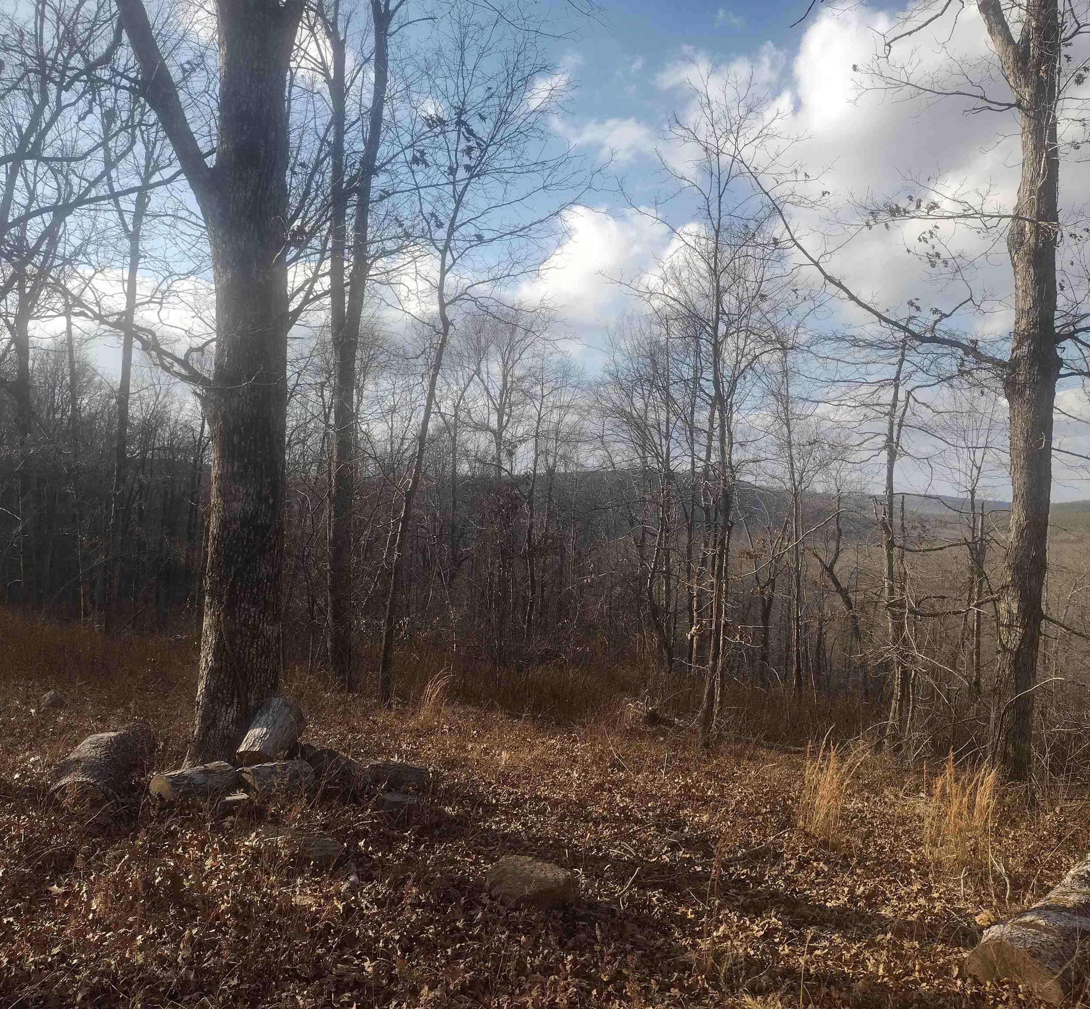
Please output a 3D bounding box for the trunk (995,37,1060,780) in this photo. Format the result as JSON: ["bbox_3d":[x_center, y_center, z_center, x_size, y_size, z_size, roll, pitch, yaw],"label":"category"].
[{"bbox_3d":[3.031,-0.598,6.600,0.330,4.600,0.330,2,-1,0],"label":"trunk"}]

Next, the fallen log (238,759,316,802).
[{"bbox_3d":[-1.546,1.583,6.050,0.380,0.200,0.220,1,0,-28],"label":"fallen log"}]

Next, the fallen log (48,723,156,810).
[{"bbox_3d":[-2.090,1.310,4.980,0.360,0.340,0.850,2,-1,-12],"label":"fallen log"}]

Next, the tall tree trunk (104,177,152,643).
[{"bbox_3d":[-4.977,-1.133,12.500,0.320,5.300,0.300,2,-1,0],"label":"tall tree trunk"}]

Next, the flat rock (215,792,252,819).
[{"bbox_3d":[-1.520,1.469,5.100,0.180,0.100,0.140,2,-1,-11],"label":"flat rock"}]

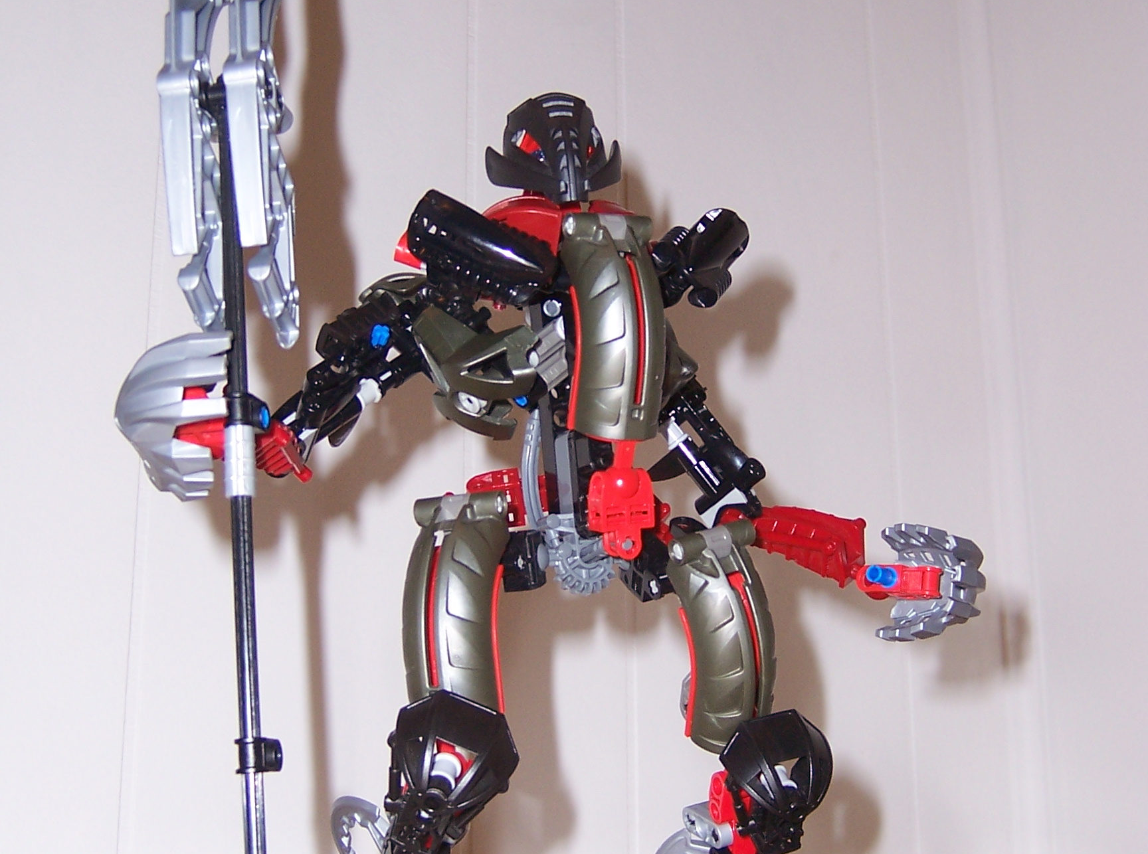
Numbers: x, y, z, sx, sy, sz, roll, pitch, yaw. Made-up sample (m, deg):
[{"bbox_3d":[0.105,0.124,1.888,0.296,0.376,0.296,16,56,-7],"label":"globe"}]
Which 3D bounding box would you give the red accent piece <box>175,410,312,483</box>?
[{"bbox_3d":[-0.083,0.005,0.444,0.034,0.019,0.019,0,-15,0],"label":"red accent piece"}]

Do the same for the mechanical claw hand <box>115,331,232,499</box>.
[{"bbox_3d":[-0.100,-0.003,0.441,0.027,0.041,0.028,-3,-15,11],"label":"mechanical claw hand"}]

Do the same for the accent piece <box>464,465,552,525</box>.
[{"bbox_3d":[-0.018,0.019,0.486,0.023,0.017,0.017,0,-15,0],"label":"accent piece"}]

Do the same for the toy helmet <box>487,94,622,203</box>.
[{"bbox_3d":[-0.006,-0.078,0.493,0.036,0.032,0.028,4,-5,-14],"label":"toy helmet"}]

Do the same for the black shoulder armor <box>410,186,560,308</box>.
[{"bbox_3d":[-0.025,-0.050,0.491,0.040,0.022,0.023,26,-13,7],"label":"black shoulder armor"}]

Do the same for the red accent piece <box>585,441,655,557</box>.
[{"bbox_3d":[0.012,0.019,0.469,0.018,0.033,0.018,0,-15,0],"label":"red accent piece"}]

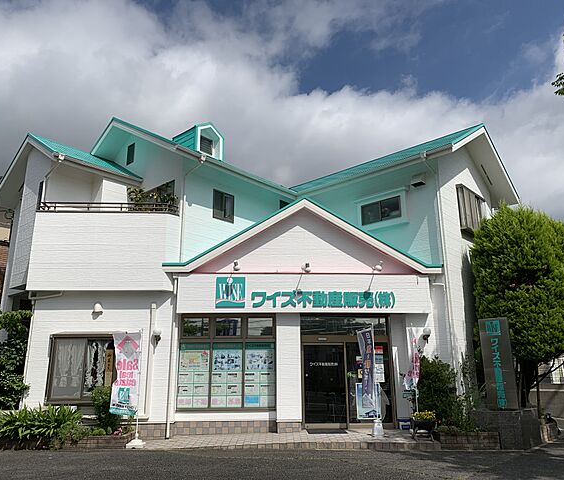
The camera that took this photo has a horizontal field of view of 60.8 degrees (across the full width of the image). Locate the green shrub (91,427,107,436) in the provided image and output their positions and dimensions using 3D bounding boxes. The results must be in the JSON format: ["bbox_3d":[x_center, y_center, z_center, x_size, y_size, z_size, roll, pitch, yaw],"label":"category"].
[{"bbox_3d":[-4.047,4.224,10.602,0.320,0.210,0.280,0,-16,-3],"label":"green shrub"}]

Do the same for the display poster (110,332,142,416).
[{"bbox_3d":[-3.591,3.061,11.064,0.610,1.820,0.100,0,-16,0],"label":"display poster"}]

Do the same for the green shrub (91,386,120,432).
[{"bbox_3d":[-3.808,3.657,10.371,0.620,0.930,0.600,0,-14,0],"label":"green shrub"}]

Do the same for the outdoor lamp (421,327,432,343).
[{"bbox_3d":[3.678,2.414,12.151,0.230,0.380,0.300,-14,-21,40],"label":"outdoor lamp"}]

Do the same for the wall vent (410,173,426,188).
[{"bbox_3d":[3.645,-1.627,12.893,0.250,0.270,0.280,14,-20,-43],"label":"wall vent"}]

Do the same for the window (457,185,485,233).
[{"bbox_3d":[5.381,-0.824,13.571,1.380,1.200,0.200,14,-20,-43],"label":"window"}]

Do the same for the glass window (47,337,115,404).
[{"bbox_3d":[-4.588,2.993,11.111,1.570,1.520,0.150,0,-14,0],"label":"glass window"}]

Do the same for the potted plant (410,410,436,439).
[{"bbox_3d":[2.931,3.832,9.956,0.520,0.540,0.450,0,-14,0],"label":"potted plant"}]

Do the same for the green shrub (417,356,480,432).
[{"bbox_3d":[3.664,3.411,10.579,1.300,1.550,1.100,0,-14,0],"label":"green shrub"}]

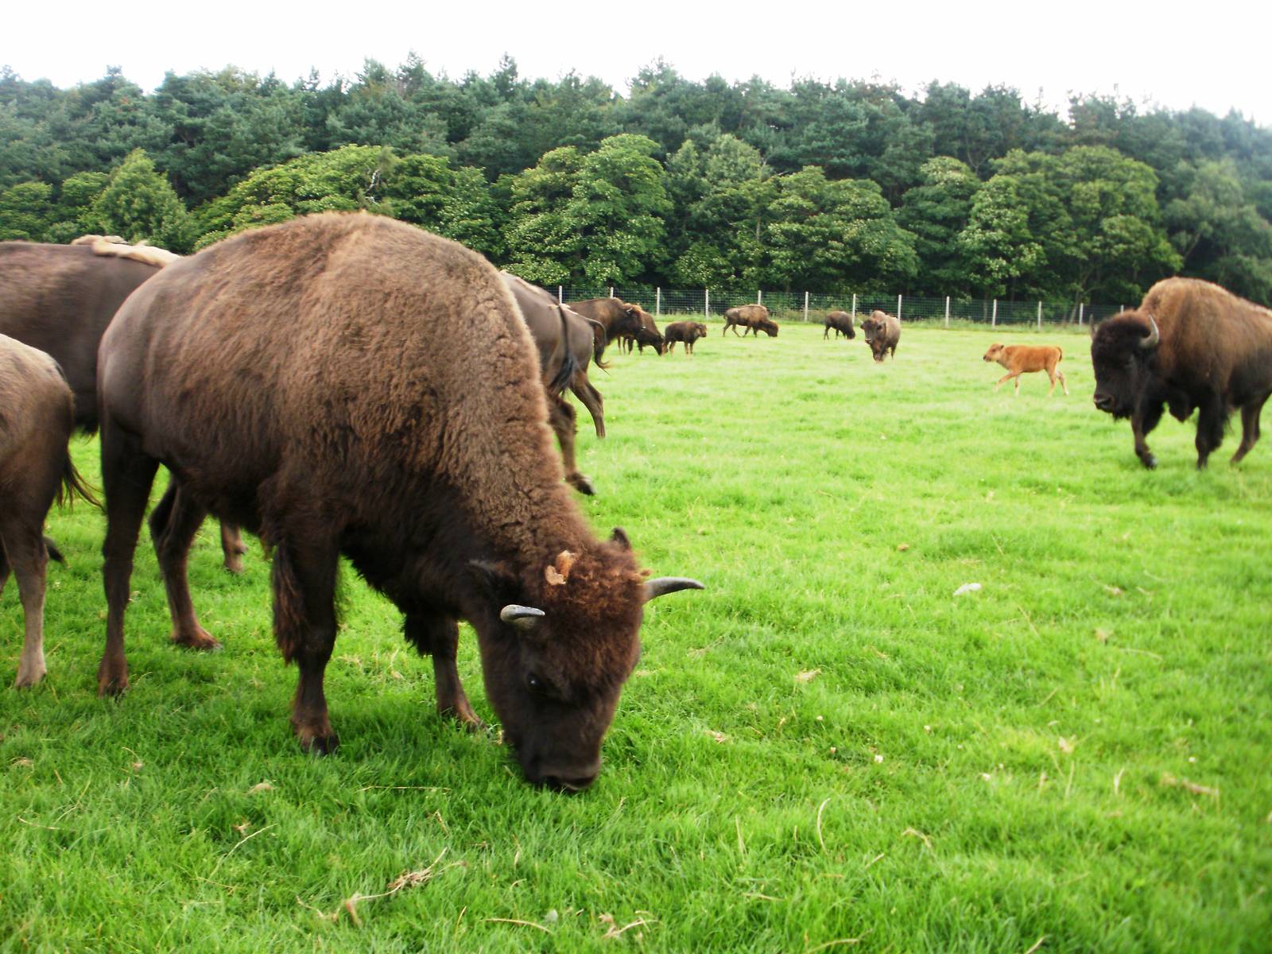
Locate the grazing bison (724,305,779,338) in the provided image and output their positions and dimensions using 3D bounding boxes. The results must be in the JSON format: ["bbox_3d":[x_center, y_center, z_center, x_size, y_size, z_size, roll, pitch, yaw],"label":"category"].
[{"bbox_3d":[4.468,-6.093,51.500,2.100,1.260,0.620,3,8,10],"label":"grazing bison"}]

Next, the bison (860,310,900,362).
[{"bbox_3d":[6.246,-3.618,33.800,0.640,1.280,1.950,5,8,23],"label":"bison"}]

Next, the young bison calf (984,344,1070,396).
[{"bbox_3d":[5.985,-1.647,20.300,1.240,0.790,0.360,3,8,7],"label":"young bison calf"}]

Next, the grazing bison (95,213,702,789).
[{"bbox_3d":[-0.828,-0.010,4.015,2.000,1.550,0.720,7,9,33],"label":"grazing bison"}]

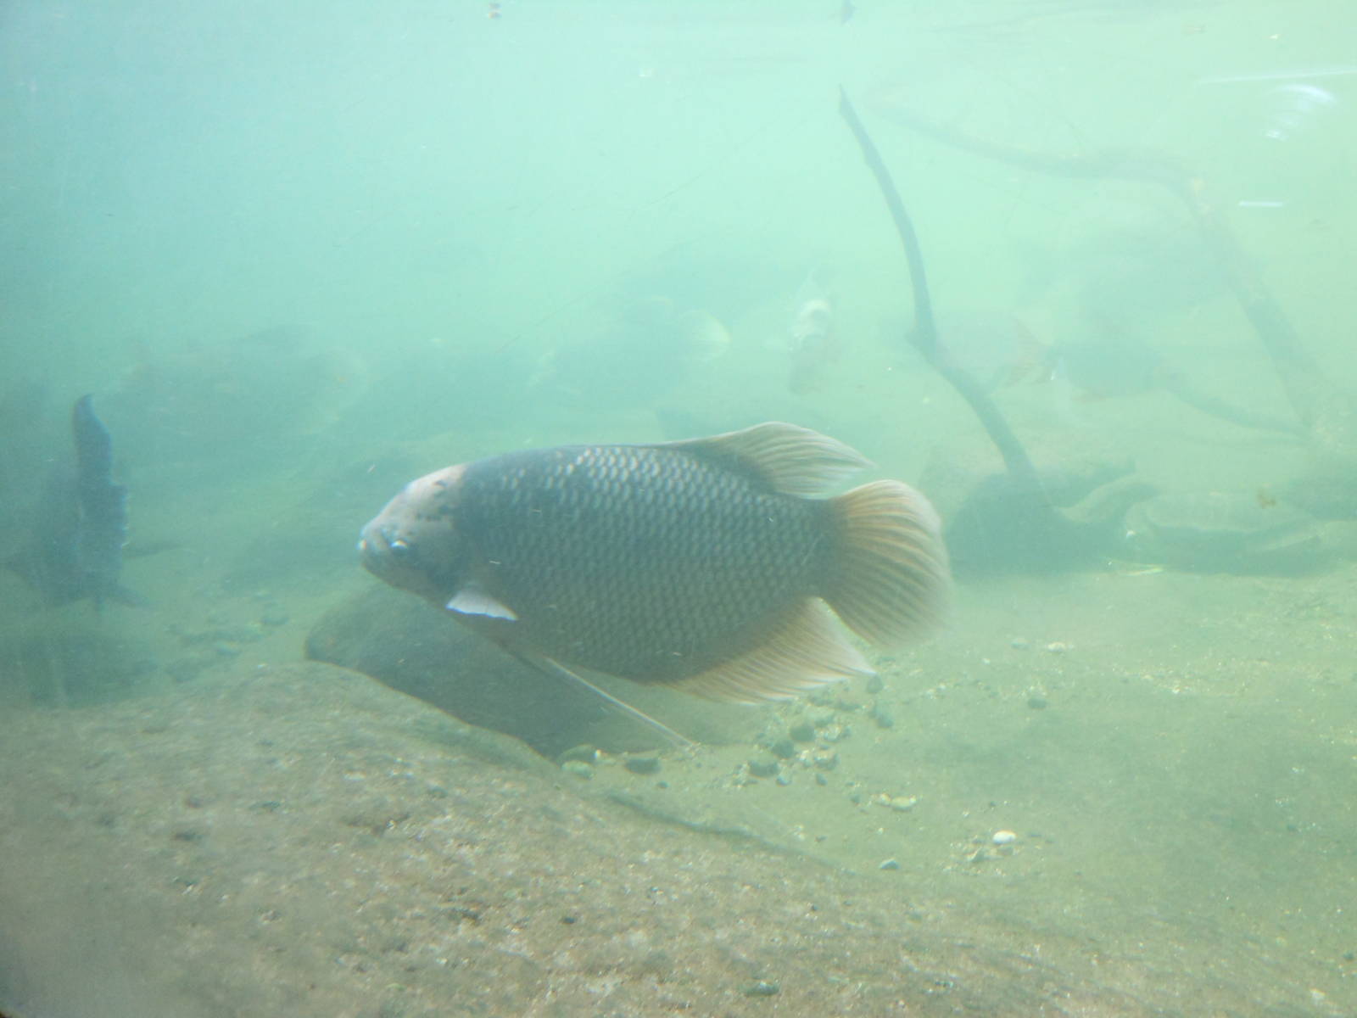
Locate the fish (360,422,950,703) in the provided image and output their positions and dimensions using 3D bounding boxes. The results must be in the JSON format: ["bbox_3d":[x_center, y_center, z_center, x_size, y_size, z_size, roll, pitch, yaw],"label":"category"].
[{"bbox_3d":[-0.024,0.055,1.120,0.590,0.285,0.120,0,6,5],"label":"fish"}]

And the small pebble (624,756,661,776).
[{"bbox_3d":[-0.045,0.318,1.360,0.045,0.023,0.034,0,6,0],"label":"small pebble"}]

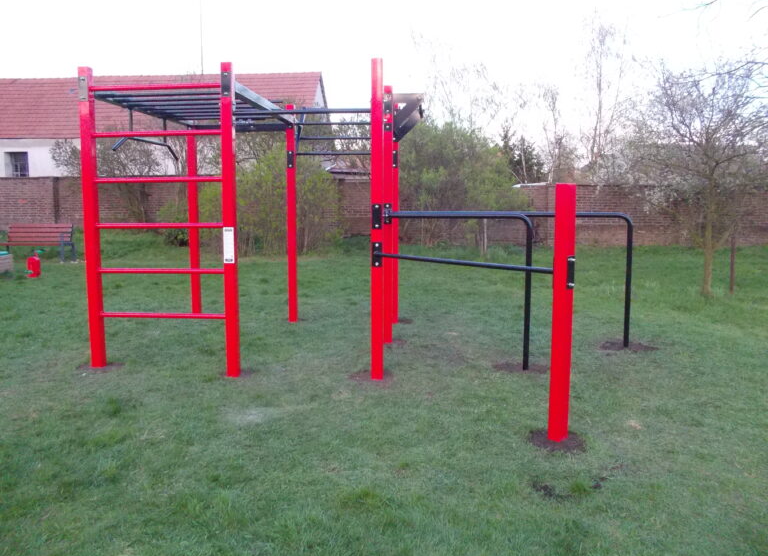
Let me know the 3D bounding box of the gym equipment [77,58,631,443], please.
[{"bbox_3d":[-0.117,-0.563,6.285,5.337,2.778,4.295,1,6,5],"label":"gym equipment"}]

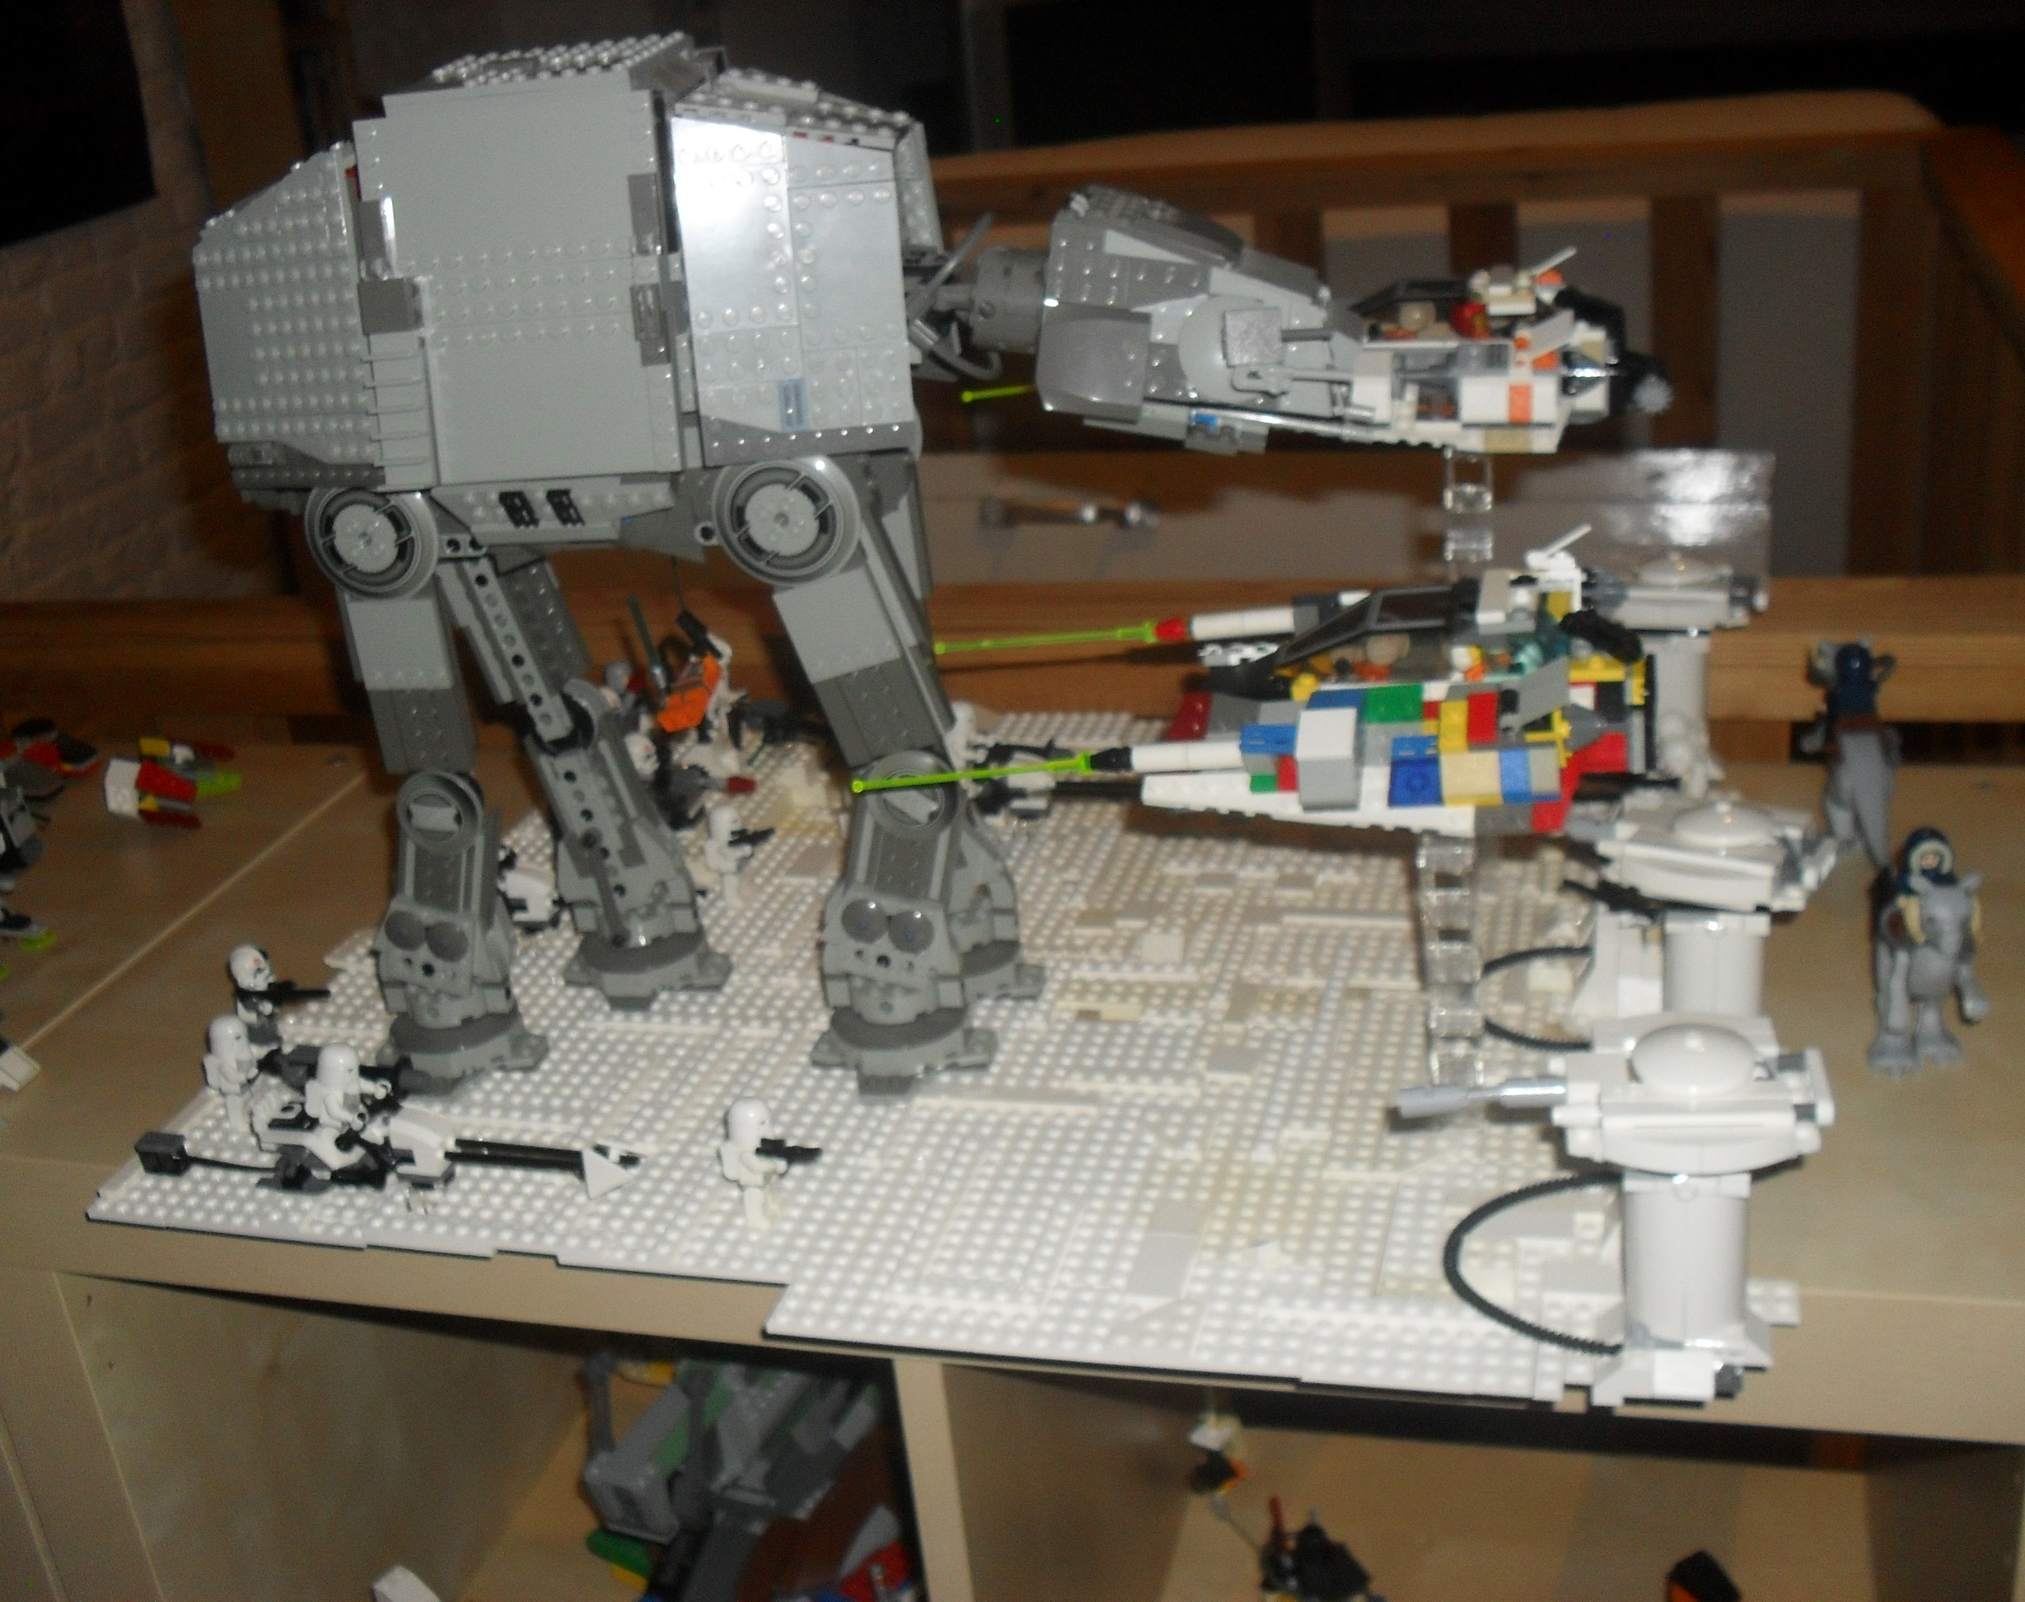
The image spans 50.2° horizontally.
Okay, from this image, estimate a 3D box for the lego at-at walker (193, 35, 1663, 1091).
[{"bbox_3d":[-0.037,-0.078,0.730,0.463,0.353,0.134,1,23,16],"label":"lego at-at walker"}]

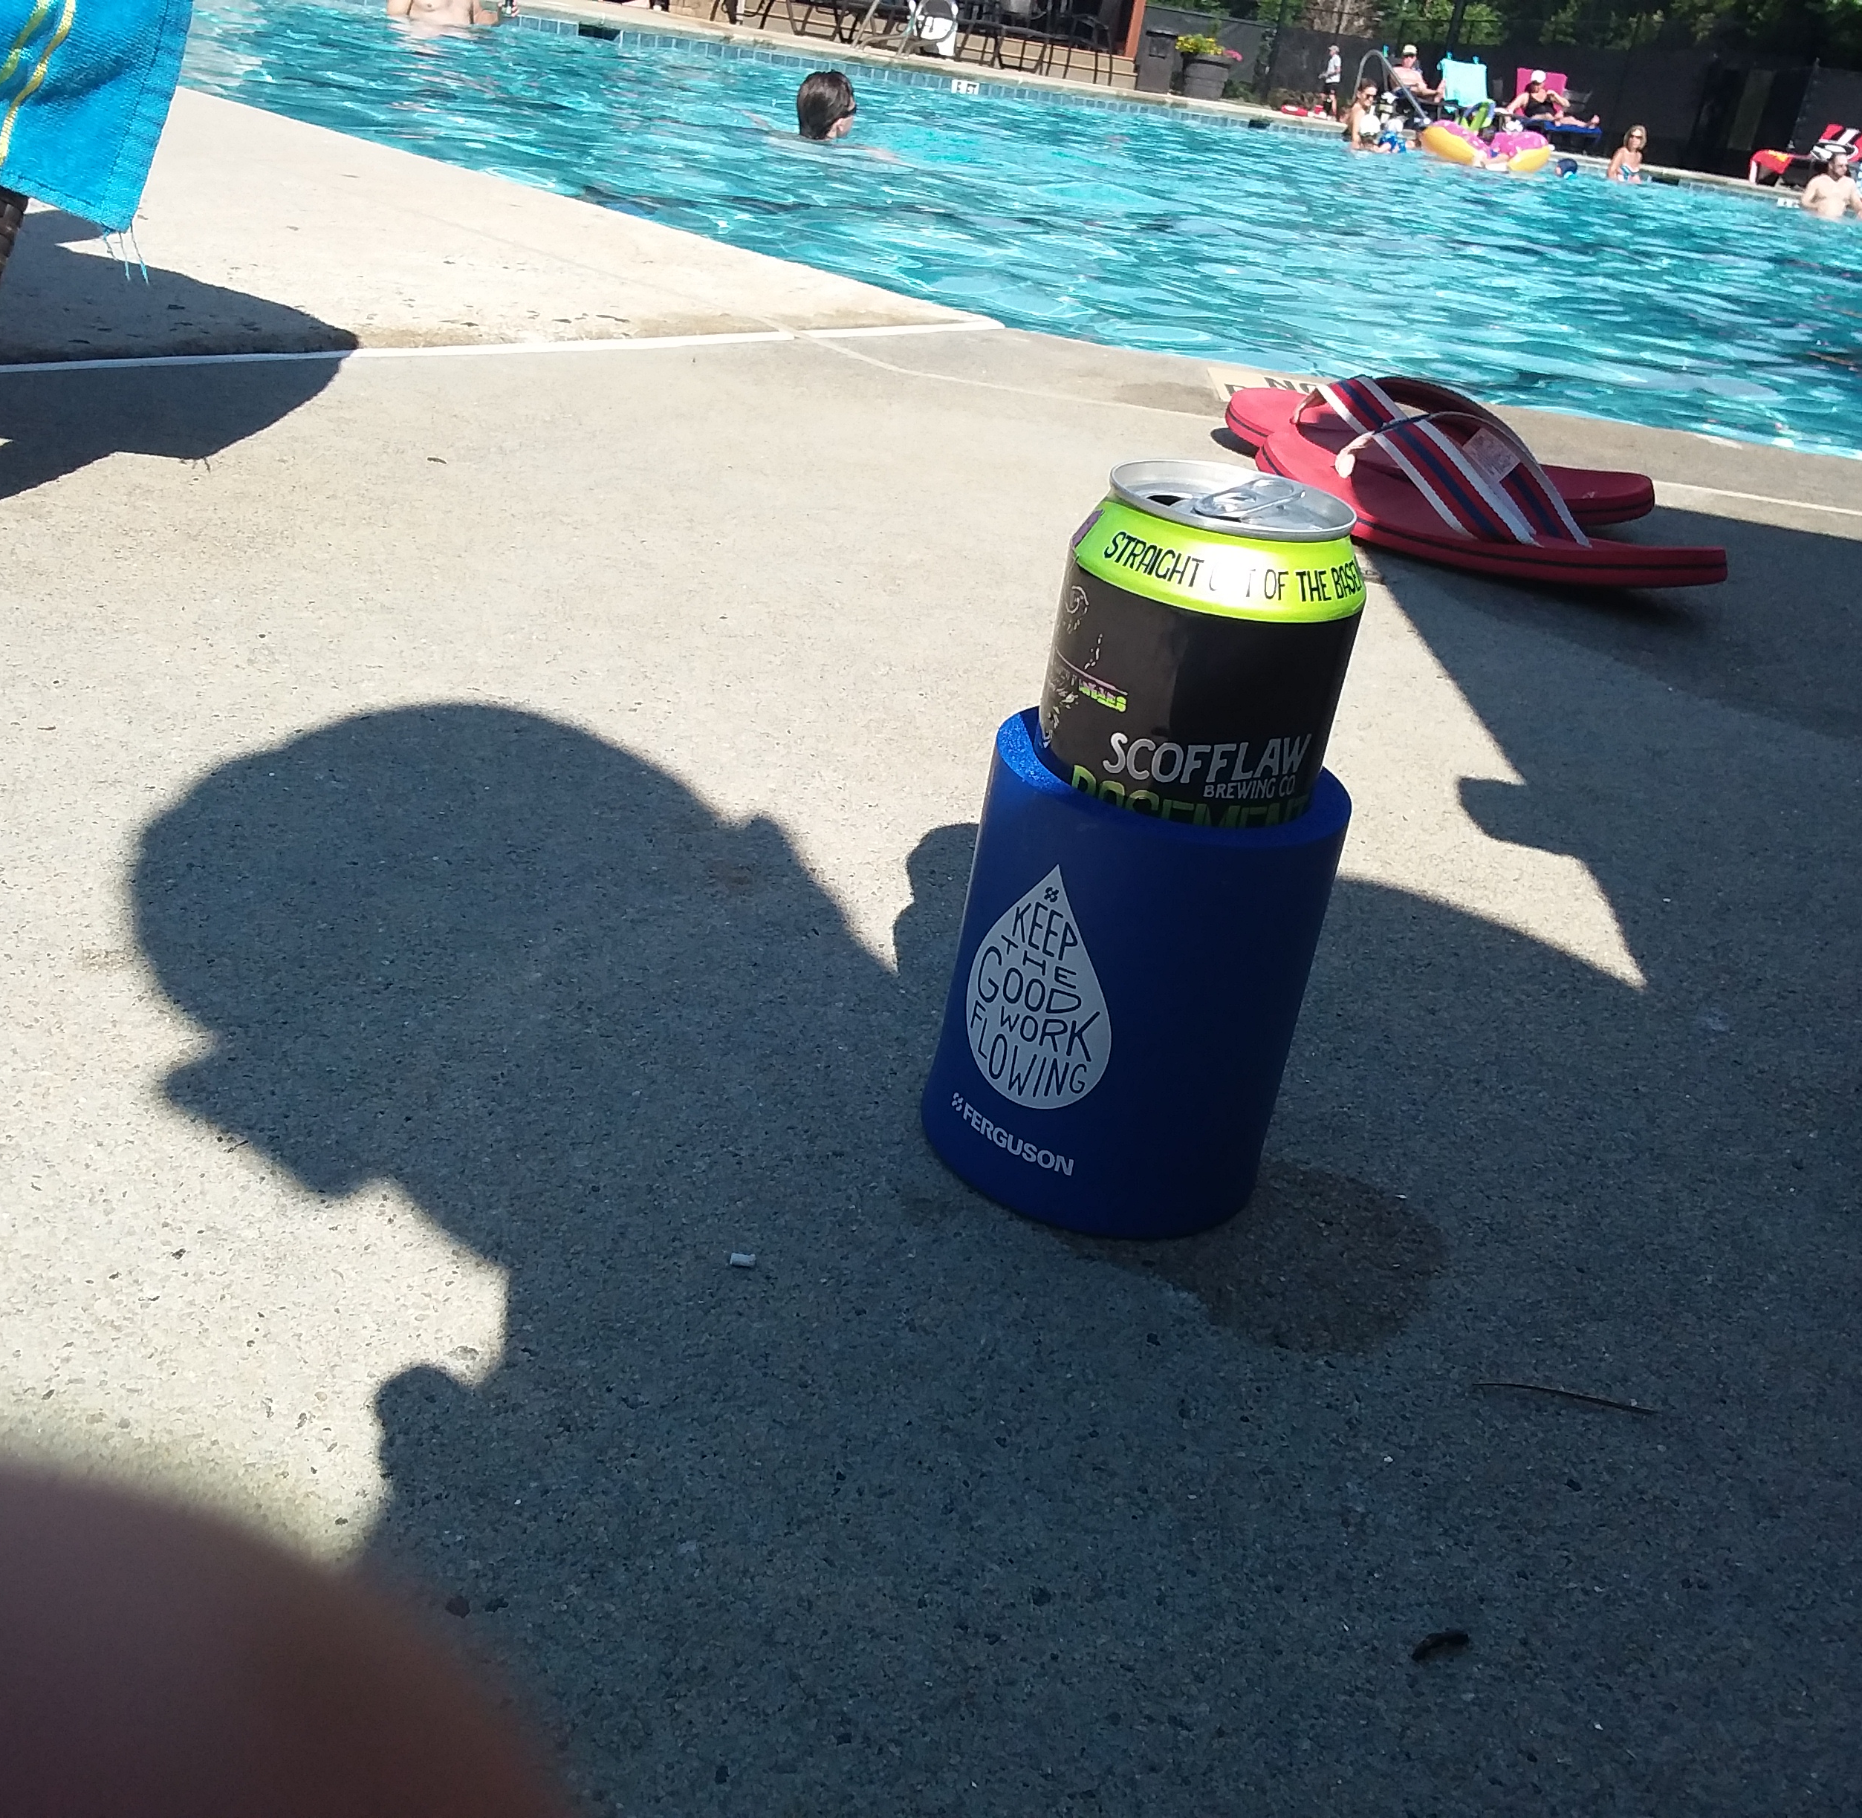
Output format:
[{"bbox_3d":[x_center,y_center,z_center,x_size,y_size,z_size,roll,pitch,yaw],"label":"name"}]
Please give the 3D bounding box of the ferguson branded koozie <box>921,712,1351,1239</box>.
[{"bbox_3d":[0.049,0.013,0.461,0.085,0.103,0.085,8,26,-4],"label":"ferguson branded koozie"}]

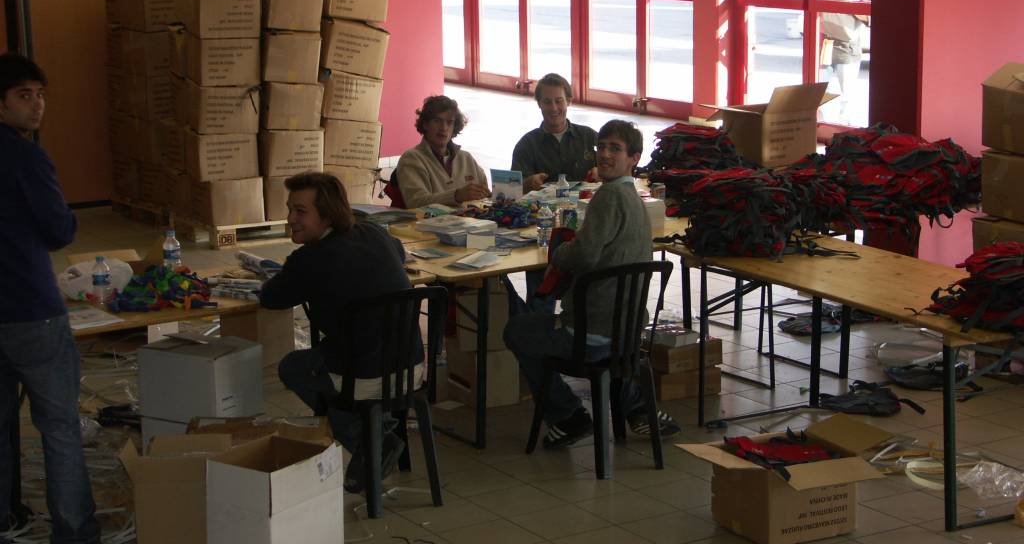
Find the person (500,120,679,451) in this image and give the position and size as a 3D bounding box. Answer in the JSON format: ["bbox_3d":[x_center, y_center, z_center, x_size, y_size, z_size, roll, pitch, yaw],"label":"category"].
[{"bbox_3d":[0.346,0.070,8.358,0.580,1.340,0.750,-11,16,-41],"label":"person"}]

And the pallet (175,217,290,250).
[{"bbox_3d":[-1.548,-0.346,13.452,1.200,0.144,0.800,-7,13,-28],"label":"pallet"}]

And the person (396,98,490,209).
[{"bbox_3d":[-0.253,-0.225,9.970,0.540,1.270,0.750,-7,13,-27],"label":"person"}]

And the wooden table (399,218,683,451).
[{"bbox_3d":[0.340,0.215,9.208,1.970,0.758,0.790,-8,14,-33],"label":"wooden table"}]

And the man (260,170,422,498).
[{"bbox_3d":[-0.663,0.270,7.777,0.520,1.250,0.700,-11,16,-42],"label":"man"}]

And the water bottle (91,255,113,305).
[{"bbox_3d":[-1.608,0.030,7.845,0.068,0.198,0.068,-8,14,-32],"label":"water bottle"}]

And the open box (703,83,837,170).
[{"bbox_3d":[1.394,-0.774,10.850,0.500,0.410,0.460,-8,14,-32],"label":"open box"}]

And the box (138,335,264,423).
[{"bbox_3d":[-1.236,0.429,7.997,0.410,0.285,0.286,7,14,34],"label":"box"}]

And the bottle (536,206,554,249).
[{"bbox_3d":[0.145,-0.206,8.915,0.066,0.190,0.066,-8,14,-32],"label":"bottle"}]

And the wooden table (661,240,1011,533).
[{"bbox_3d":[1.578,0.391,8.283,0.810,0.758,2.000,-7,13,-29],"label":"wooden table"}]

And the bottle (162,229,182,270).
[{"bbox_3d":[-1.407,-0.072,8.336,0.070,0.200,0.070,-1,12,0],"label":"bottle"}]

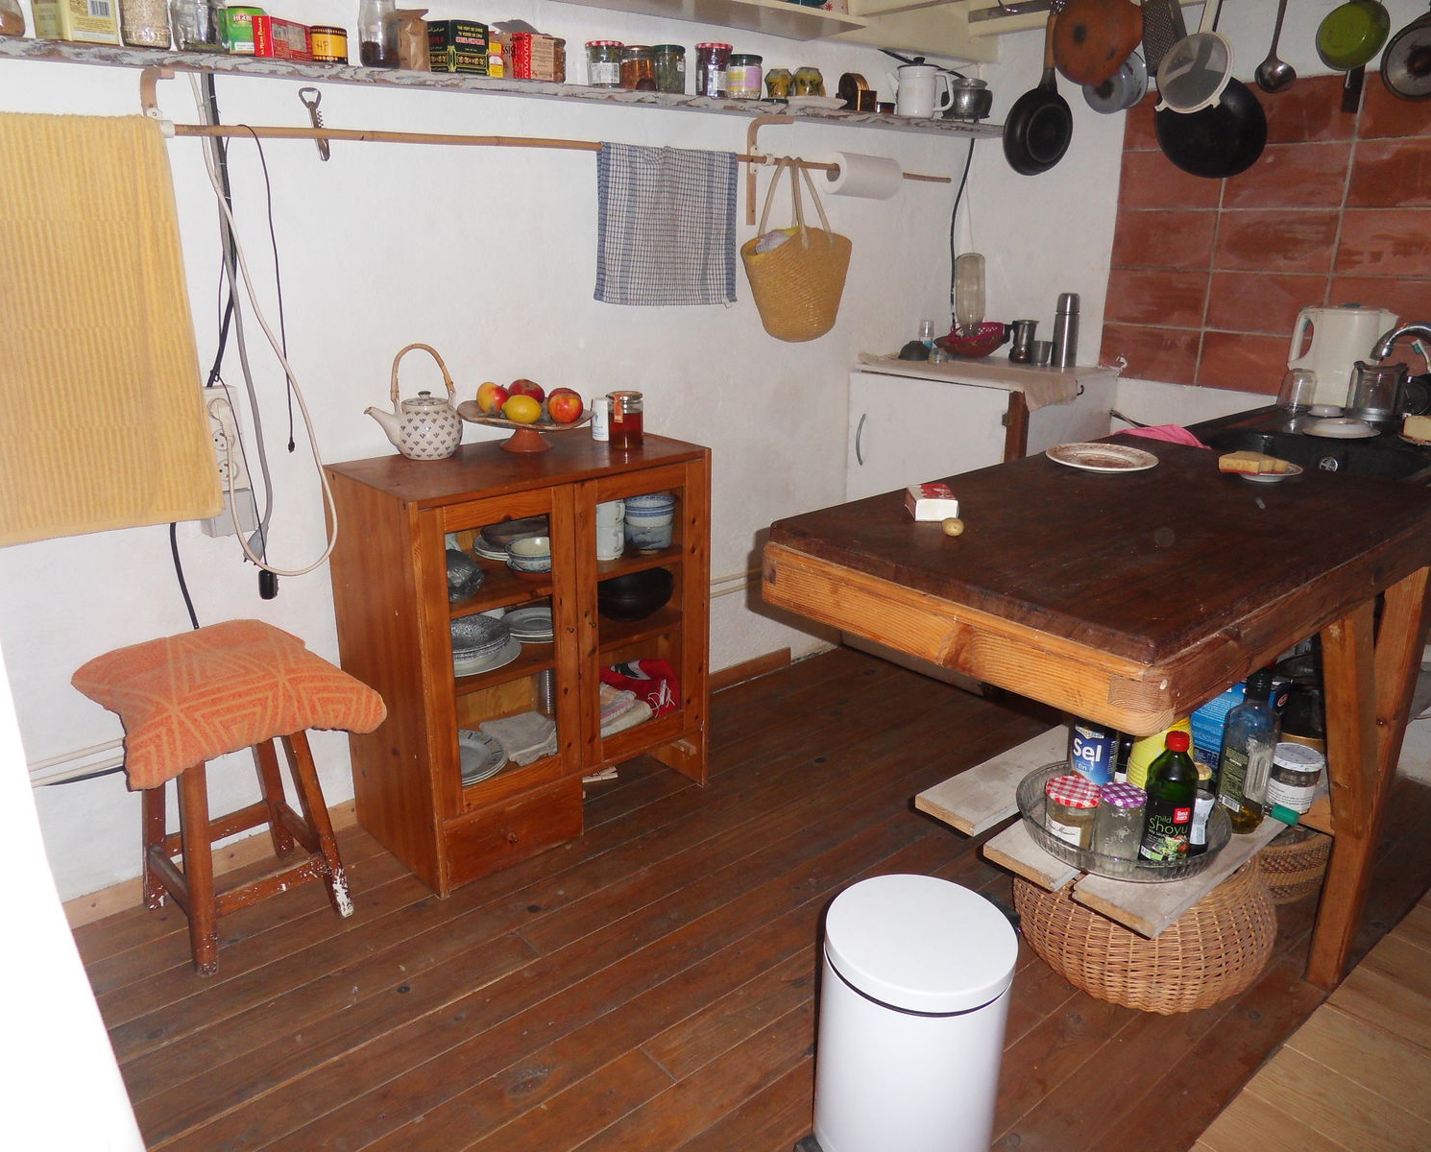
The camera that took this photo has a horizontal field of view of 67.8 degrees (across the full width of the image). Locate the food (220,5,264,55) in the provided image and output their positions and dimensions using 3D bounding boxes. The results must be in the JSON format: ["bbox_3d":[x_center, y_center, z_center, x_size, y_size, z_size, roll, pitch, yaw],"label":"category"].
[{"bbox_3d":[-0.783,-0.907,1.781,0.073,0.080,0.055,-9,21,-25],"label":"food"}]

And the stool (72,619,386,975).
[{"bbox_3d":[-0.912,0.413,2.031,0.400,0.554,0.370,-15,24,-40],"label":"stool"}]

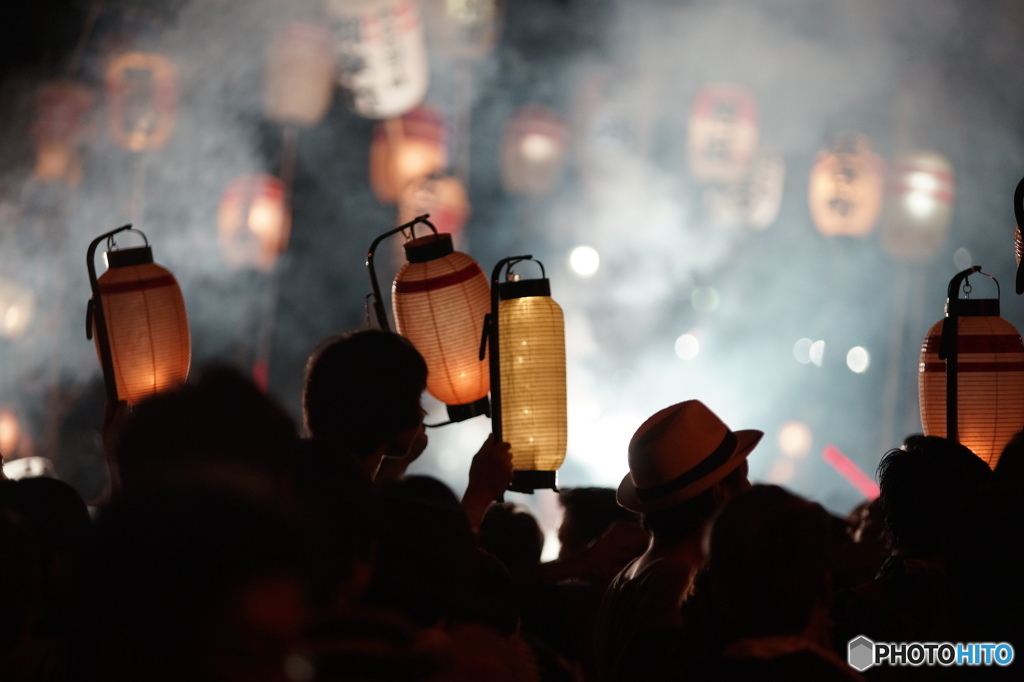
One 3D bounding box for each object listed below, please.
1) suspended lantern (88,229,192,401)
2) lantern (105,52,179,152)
[{"bbox_3d":[-0.666,-0.022,7.650,0.178,0.360,0.172,-8,5,0],"label":"suspended lantern"},{"bbox_3d":[-1.112,-0.716,12.800,0.205,0.295,0.205,0,-2,0],"label":"lantern"}]

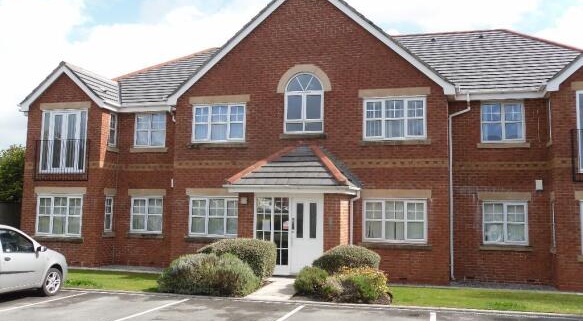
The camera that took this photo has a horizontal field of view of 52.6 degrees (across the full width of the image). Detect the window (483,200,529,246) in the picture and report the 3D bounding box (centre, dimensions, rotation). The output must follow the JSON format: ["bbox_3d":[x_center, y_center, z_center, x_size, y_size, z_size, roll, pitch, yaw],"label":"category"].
[{"bbox_3d":[5.958,1.749,16.388,1.197,1.217,0.120,0,-6,16],"label":"window"}]

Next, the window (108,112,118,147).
[{"bbox_3d":[-5.927,-1.010,19.603,0.120,1.103,0.418,0,-6,16],"label":"window"}]

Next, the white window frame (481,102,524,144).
[{"bbox_3d":[5.988,-1.064,16.657,1.195,1.172,0.120,0,-6,16],"label":"white window frame"}]

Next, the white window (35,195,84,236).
[{"bbox_3d":[-7.548,1.813,19.183,1.761,1.305,0.120,0,-6,16],"label":"white window"}]

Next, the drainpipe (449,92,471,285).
[{"bbox_3d":[4.718,0.699,16.466,0.540,5.196,0.380,-1,-6,15],"label":"drainpipe"}]

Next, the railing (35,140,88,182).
[{"bbox_3d":[-7.463,0.008,19.231,2.022,1.329,0.150,0,-6,16],"label":"railing"}]

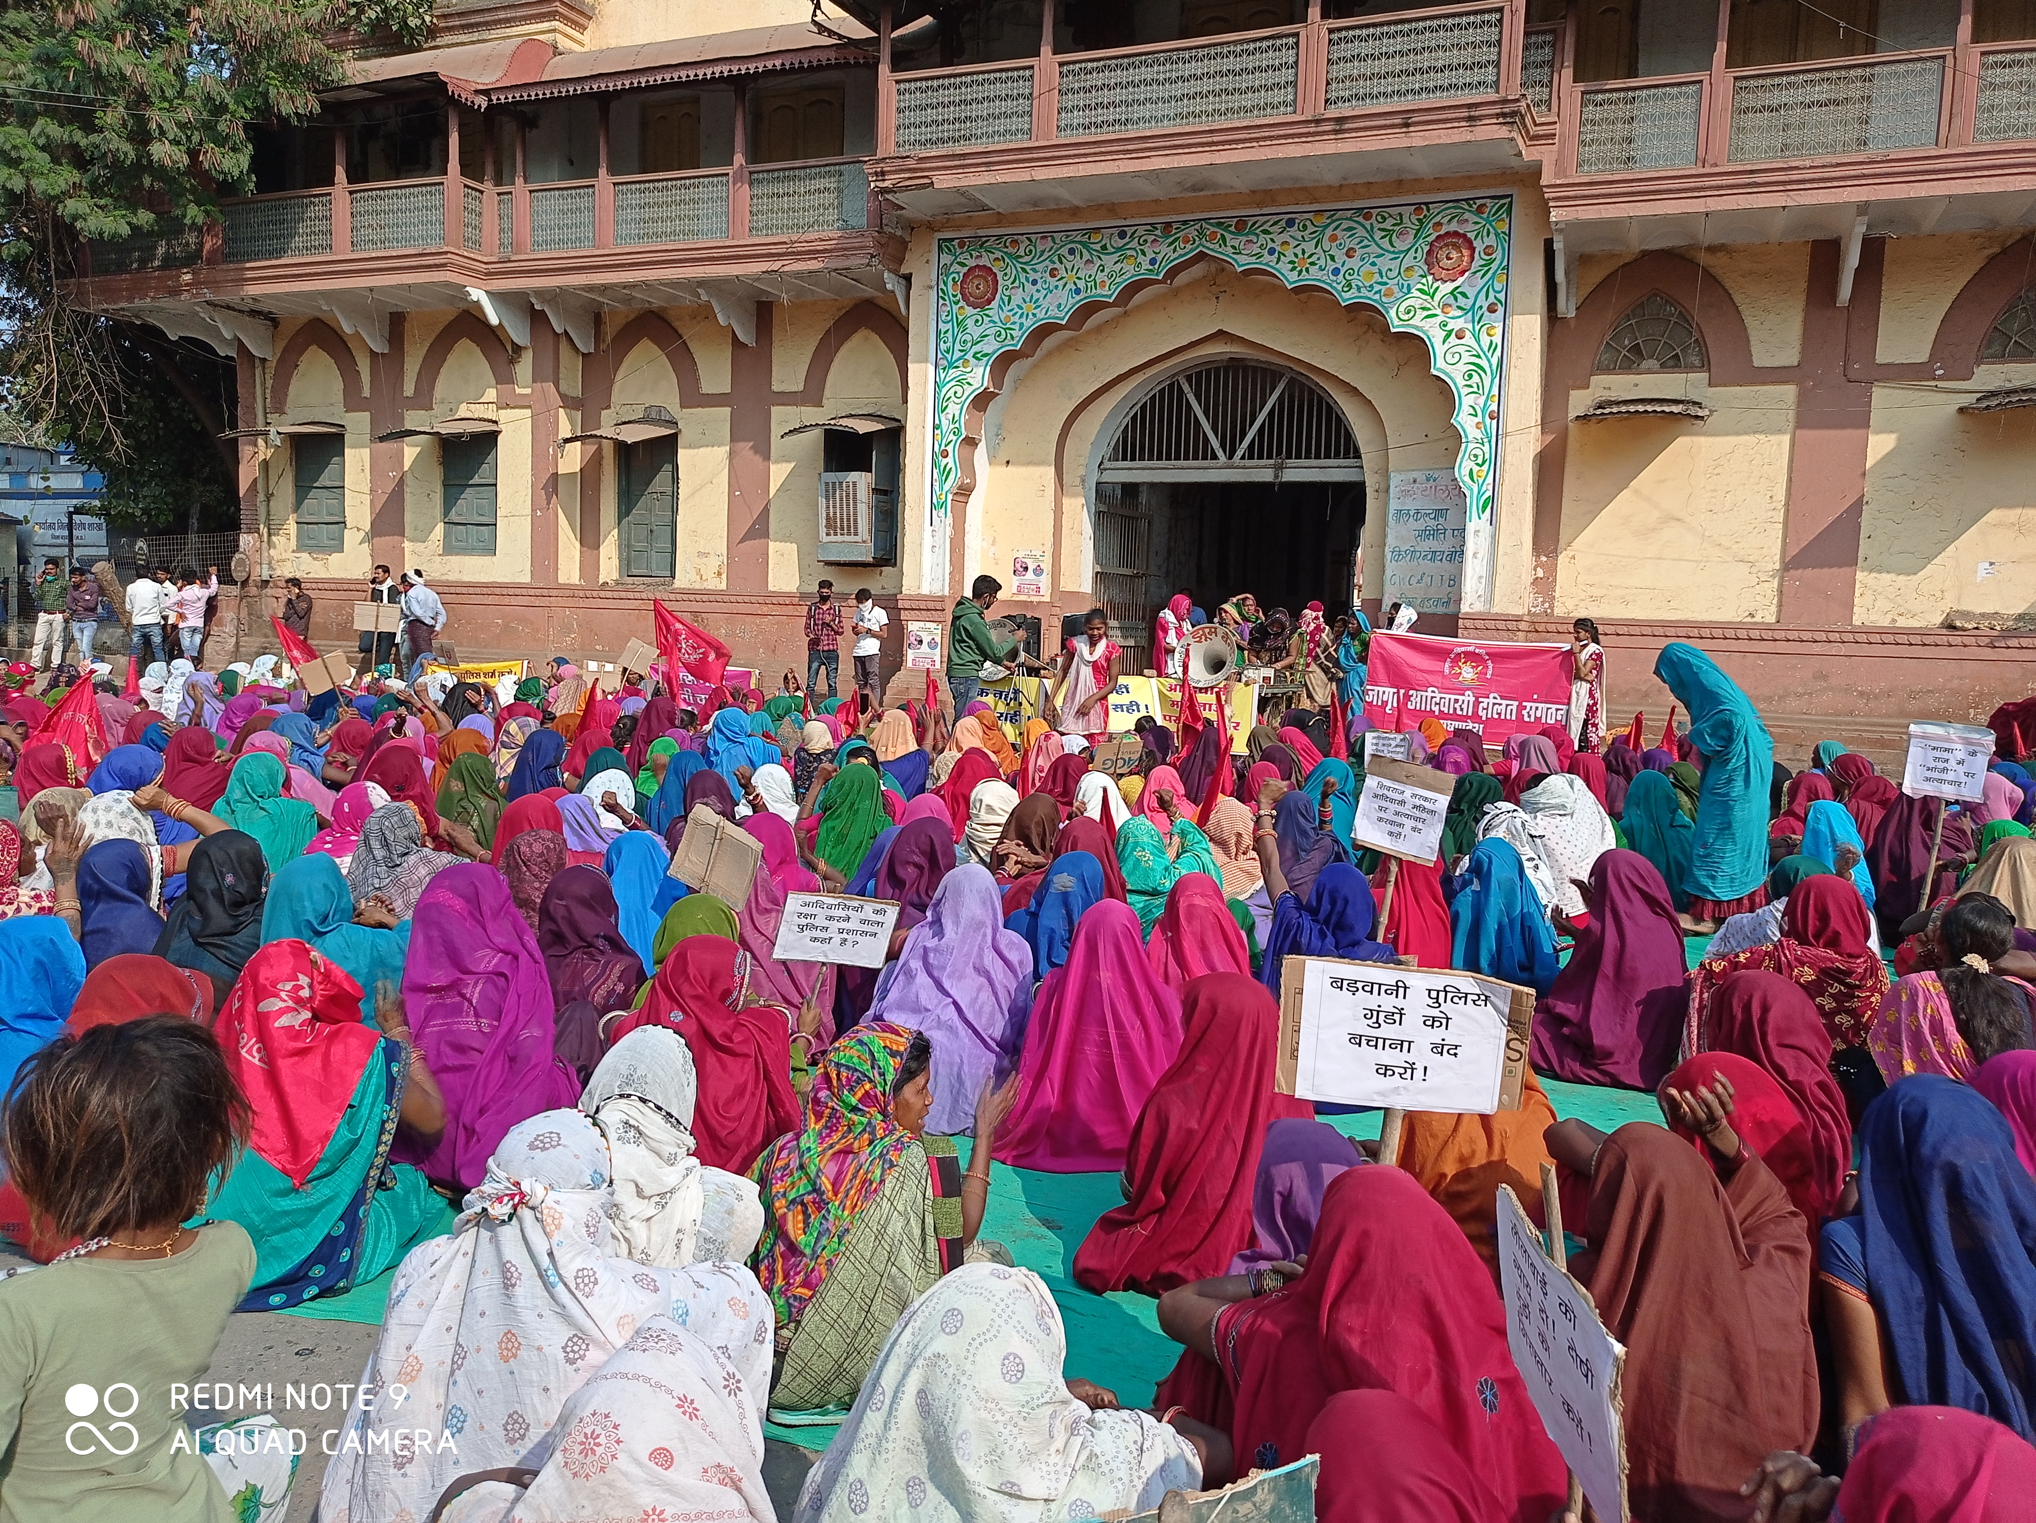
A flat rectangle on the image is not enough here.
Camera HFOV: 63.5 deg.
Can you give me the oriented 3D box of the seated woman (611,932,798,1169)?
[{"bbox_3d":[-0.717,0.744,3.953,0.520,0.740,0.620,3,6,17],"label":"seated woman"}]

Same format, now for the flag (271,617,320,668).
[{"bbox_3d":[-5.794,-0.933,13.223,0.400,0.460,0.200,2,6,0],"label":"flag"}]

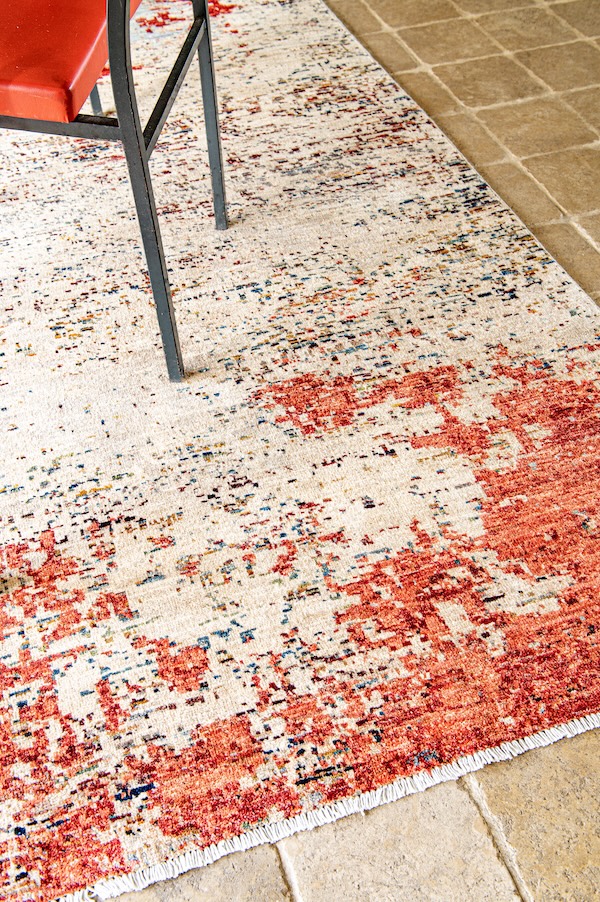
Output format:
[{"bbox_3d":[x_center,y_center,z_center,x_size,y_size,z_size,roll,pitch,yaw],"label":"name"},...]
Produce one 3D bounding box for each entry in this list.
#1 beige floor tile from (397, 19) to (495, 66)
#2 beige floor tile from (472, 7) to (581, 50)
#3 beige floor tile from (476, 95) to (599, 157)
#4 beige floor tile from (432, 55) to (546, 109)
[{"bbox_3d":[0.365,-1.004,2.158,0.189,0.012,0.199,-15,51,-12],"label":"beige floor tile"},{"bbox_3d":[0.566,-1.057,2.202,0.195,0.012,0.197,-15,51,-12],"label":"beige floor tile"},{"bbox_3d":[0.509,-0.699,1.899,0.189,0.012,0.201,-15,51,-12],"label":"beige floor tile"},{"bbox_3d":[0.435,-0.851,2.028,0.192,0.012,0.203,-15,51,-12],"label":"beige floor tile"}]

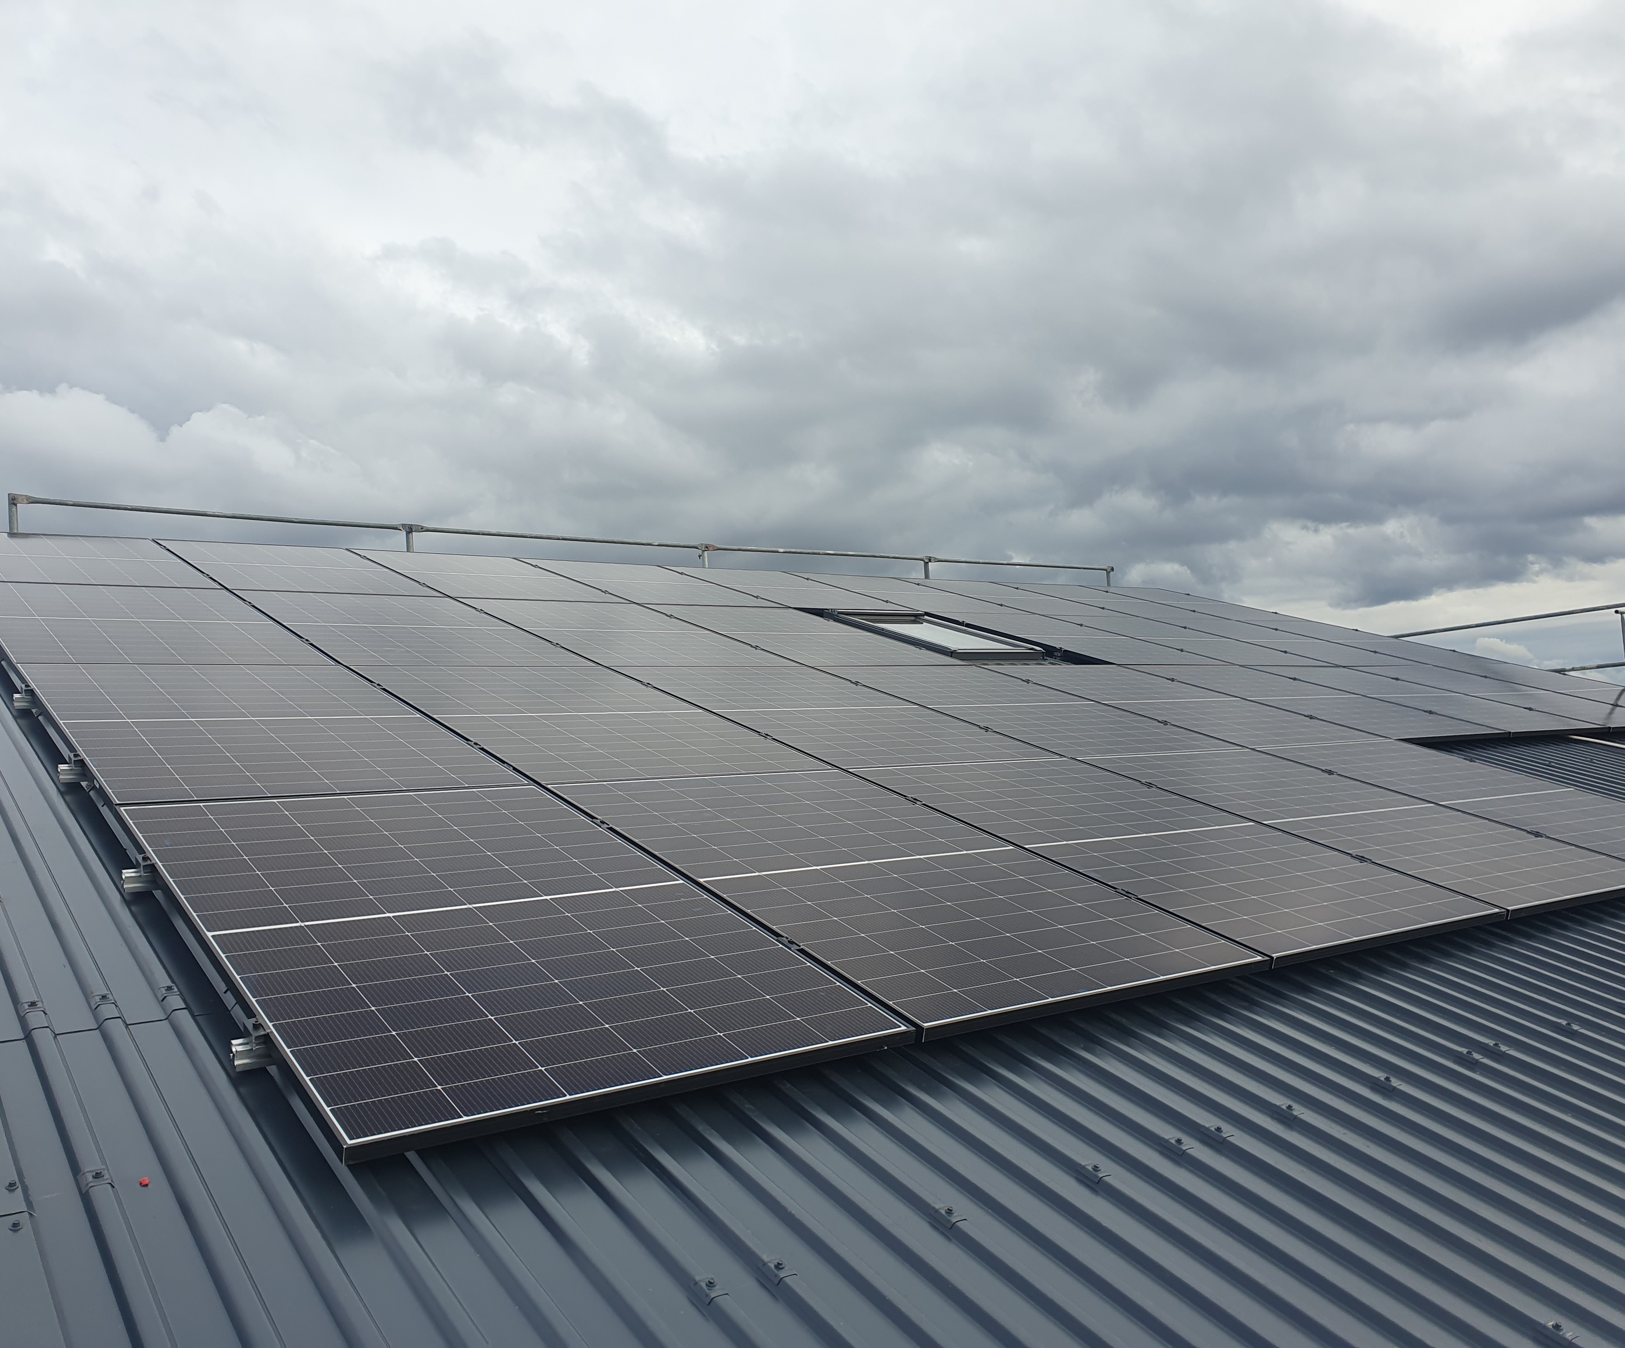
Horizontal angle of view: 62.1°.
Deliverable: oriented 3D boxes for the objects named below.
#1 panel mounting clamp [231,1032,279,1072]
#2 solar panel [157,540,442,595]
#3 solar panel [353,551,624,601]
[{"bbox_3d":[-0.965,0.657,2.345,0.090,0.050,0.045,0,12,-37],"label":"panel mounting clamp"},{"bbox_3d":[-3.022,-0.606,7.904,1.125,0.040,1.750,0,12,-37],"label":"solar panel"},{"bbox_3d":[-2.077,-0.604,8.608,1.125,0.040,1.750,0,12,-37],"label":"solar panel"}]

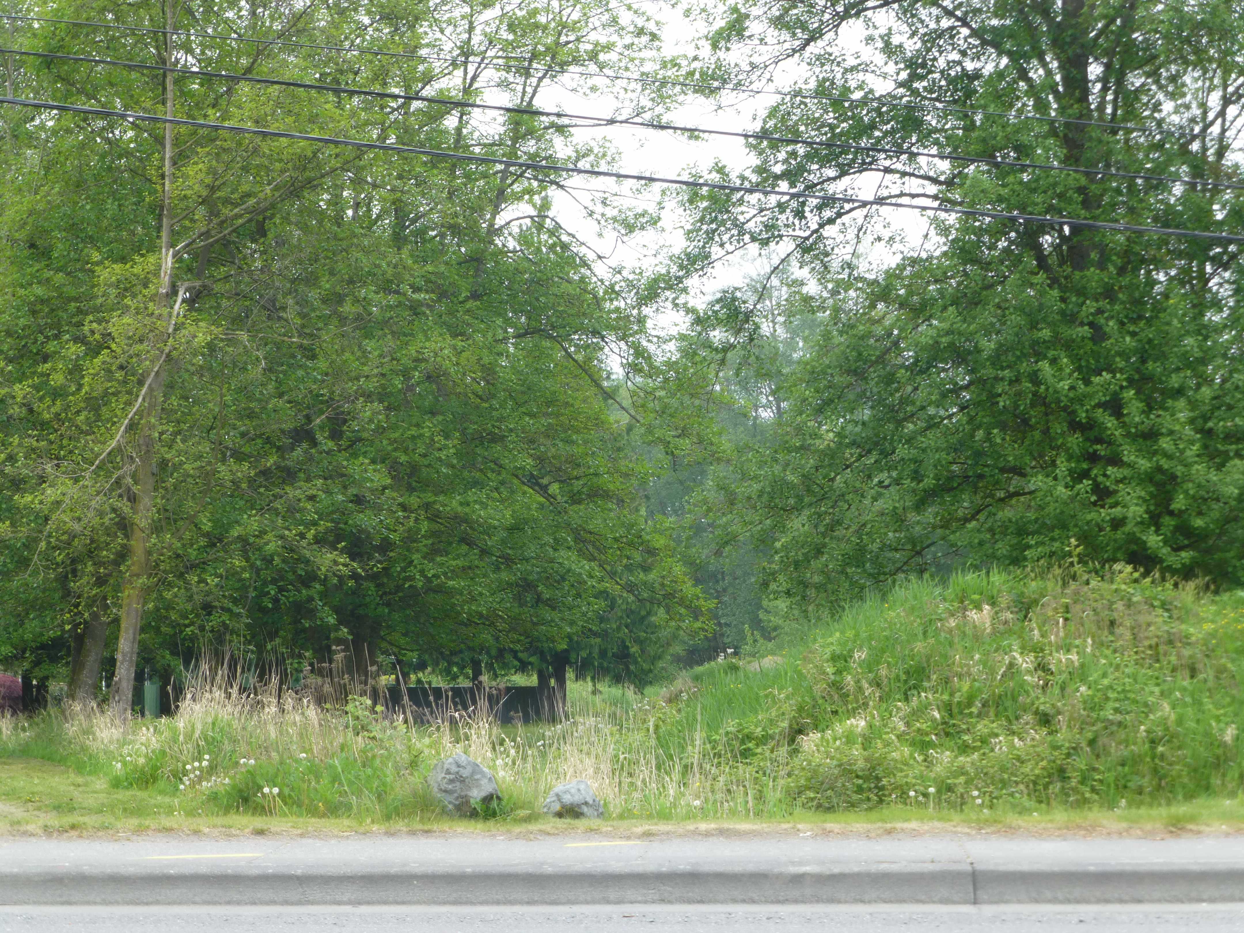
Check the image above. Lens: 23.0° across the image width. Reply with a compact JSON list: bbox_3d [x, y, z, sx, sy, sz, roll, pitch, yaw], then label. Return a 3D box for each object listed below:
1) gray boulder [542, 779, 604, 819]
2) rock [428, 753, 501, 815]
[{"bbox_3d":[-0.286,1.940,17.800,0.360,0.235,0.310,0,-3,0],"label":"gray boulder"},{"bbox_3d":[-0.920,1.865,17.900,0.420,0.370,0.370,0,-3,0],"label":"rock"}]

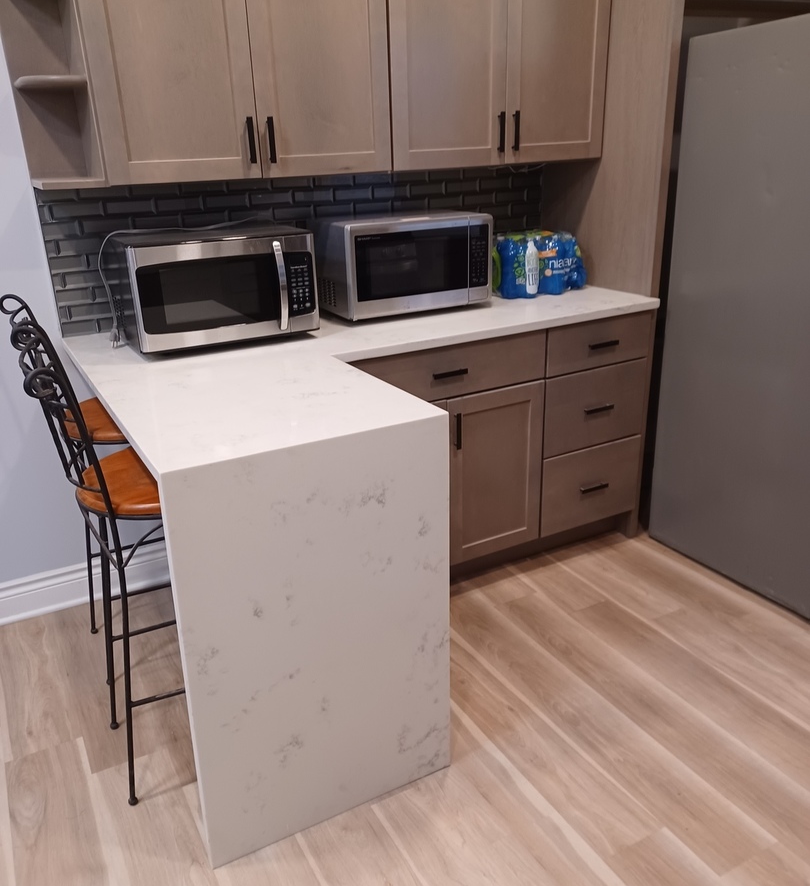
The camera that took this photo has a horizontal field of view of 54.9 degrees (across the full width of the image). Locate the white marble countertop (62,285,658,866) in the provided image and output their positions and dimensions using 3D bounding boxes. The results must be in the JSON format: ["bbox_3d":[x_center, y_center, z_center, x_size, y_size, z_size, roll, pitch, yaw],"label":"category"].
[{"bbox_3d":[0.067,0.119,2.427,1.790,0.932,1.240,-13,24,-27],"label":"white marble countertop"}]

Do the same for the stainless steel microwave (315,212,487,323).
[{"bbox_3d":[-0.028,-0.602,2.590,0.520,0.297,0.370,-13,24,-27],"label":"stainless steel microwave"}]

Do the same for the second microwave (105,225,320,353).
[{"bbox_3d":[-0.568,-0.464,2.289,0.515,0.292,0.413,-13,24,-27],"label":"second microwave"}]

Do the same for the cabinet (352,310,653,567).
[{"bbox_3d":[0.179,-0.019,2.812,1.224,0.902,0.650,-13,24,-27],"label":"cabinet"}]

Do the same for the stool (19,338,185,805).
[{"bbox_3d":[-0.589,0.264,1.897,0.459,1.091,0.433,-13,24,-27],"label":"stool"}]

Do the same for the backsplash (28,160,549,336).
[{"bbox_3d":[-0.251,-0.713,2.692,1.816,0.442,0.015,-13,24,-27],"label":"backsplash"}]

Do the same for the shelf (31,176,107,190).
[{"bbox_3d":[-0.907,-0.704,2.105,0.149,0.020,0.324,-13,24,-27],"label":"shelf"}]

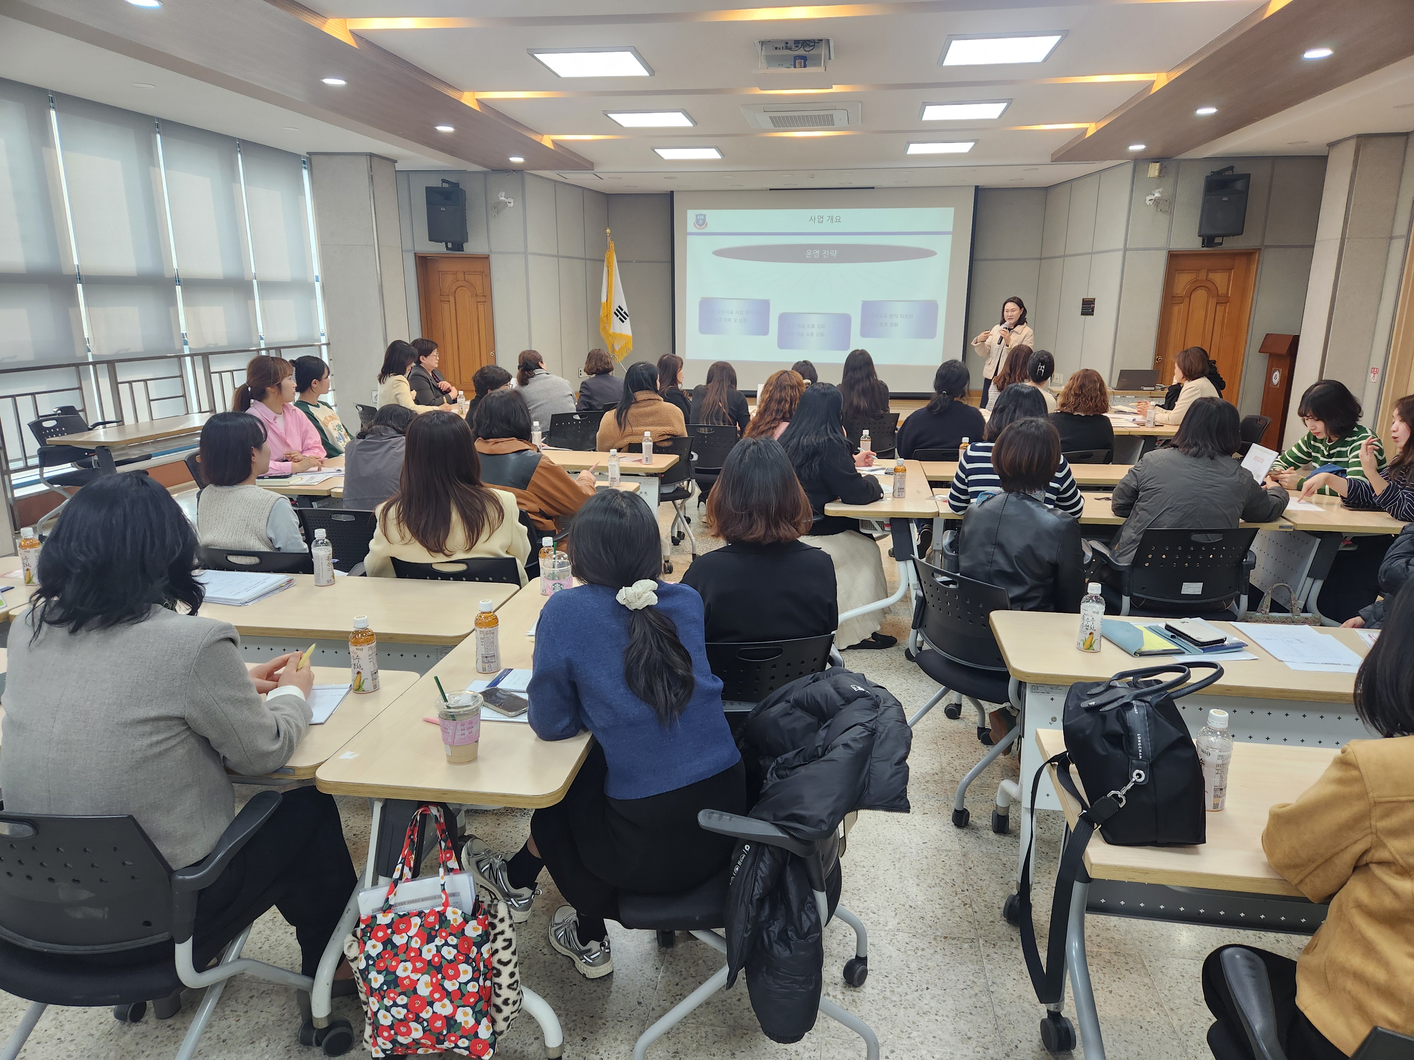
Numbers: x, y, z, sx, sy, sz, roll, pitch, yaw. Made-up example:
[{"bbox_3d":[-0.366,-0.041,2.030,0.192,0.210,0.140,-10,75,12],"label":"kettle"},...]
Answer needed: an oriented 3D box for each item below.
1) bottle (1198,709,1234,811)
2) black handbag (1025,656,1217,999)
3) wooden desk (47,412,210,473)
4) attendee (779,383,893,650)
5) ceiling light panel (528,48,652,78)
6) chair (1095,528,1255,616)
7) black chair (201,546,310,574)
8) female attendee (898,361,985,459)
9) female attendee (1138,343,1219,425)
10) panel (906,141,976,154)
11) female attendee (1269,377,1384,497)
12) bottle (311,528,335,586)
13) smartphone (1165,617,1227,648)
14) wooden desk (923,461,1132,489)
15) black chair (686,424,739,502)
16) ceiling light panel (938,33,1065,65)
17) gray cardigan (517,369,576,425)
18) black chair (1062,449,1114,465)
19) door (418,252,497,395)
[{"bbox_3d":[0.957,0.430,1.765,0.062,0.189,0.062,2,14,9],"label":"bottle"},{"bbox_3d":[0.776,0.556,1.782,0.280,0.650,0.360,2,14,8],"label":"black handbag"},{"bbox_3d":[-3.825,-0.399,6.776,0.520,0.720,1.440,4,15,16],"label":"wooden desk"},{"bbox_3d":[0.639,-0.072,4.514,0.700,1.250,0.500,-4,14,-15],"label":"attendee"},{"bbox_3d":[-0.663,-2.745,5.522,0.610,0.050,0.610,2,14,8],"label":"ceiling light panel"},{"bbox_3d":[1.797,0.337,3.741,0.590,0.820,0.600,0,14,-1],"label":"chair"},{"bbox_3d":[-1.566,0.389,3.652,0.580,0.800,0.580,2,14,8],"label":"black chair"},{"bbox_3d":[1.447,-0.386,5.727,0.520,1.260,0.750,4,15,16],"label":"female attendee"},{"bbox_3d":[3.512,-0.725,7.103,0.780,1.260,0.500,11,18,37],"label":"female attendee"},{"bbox_3d":[2.281,-3.739,9.211,0.645,0.035,0.645,2,14,8],"label":"panel"},{"bbox_3d":[3.036,-0.087,4.595,0.750,1.270,0.500,-5,14,-18],"label":"female attendee"},{"bbox_3d":[-1.260,0.093,3.068,0.066,0.172,0.066,2,14,8],"label":"bottle"},{"bbox_3d":[1.335,0.280,2.565,0.084,0.012,0.162,-2,14,-7],"label":"smartphone"},{"bbox_3d":[1.886,0.052,5.083,1.400,0.725,0.500,2,14,8],"label":"wooden desk"},{"bbox_3d":[0.081,-0.349,6.416,0.540,0.800,0.560,5,15,18],"label":"black chair"},{"bbox_3d":[1.734,-2.860,5.568,0.640,0.060,0.650,2,14,8],"label":"ceiling light panel"},{"bbox_3d":[-1.203,-0.945,7.115,0.470,0.600,0.420,0,15,1],"label":"gray cardigan"},{"bbox_3d":[2.224,-0.155,5.893,0.580,0.800,0.580,-3,14,-12],"label":"black chair"},{"bbox_3d":[-2.812,-2.014,10.655,0.880,2.130,0.100,0,14,2],"label":"door"}]

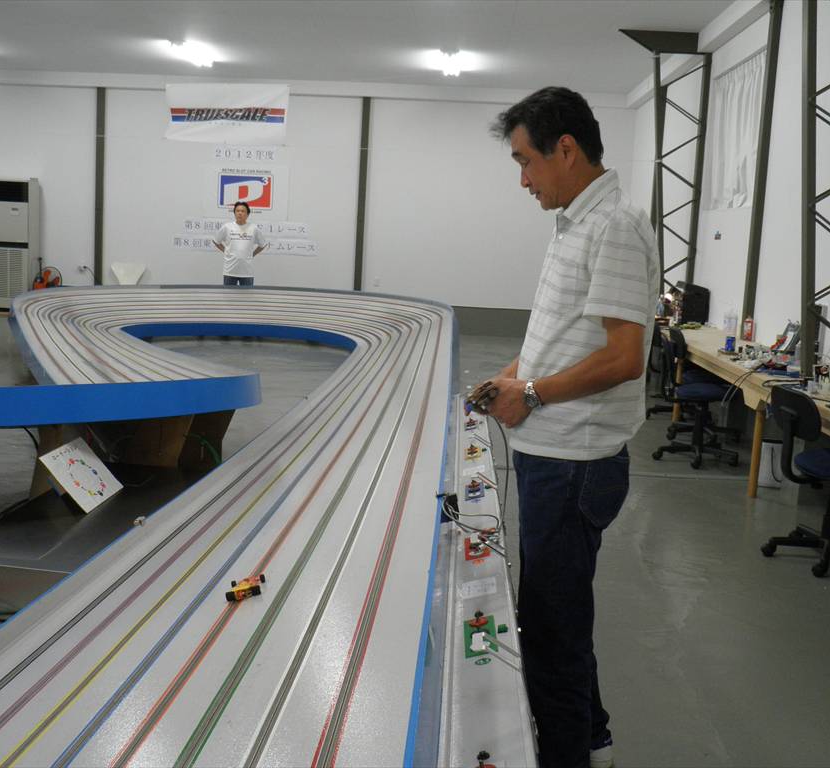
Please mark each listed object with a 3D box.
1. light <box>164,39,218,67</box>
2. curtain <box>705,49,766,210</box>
[{"bbox_3d":[-2.759,-4.086,12.440,0.250,0.100,1.300,3,8,2],"label":"light"},{"bbox_3d":[2.814,-2.211,8.984,0.120,1.270,1.750,3,8,2],"label":"curtain"}]

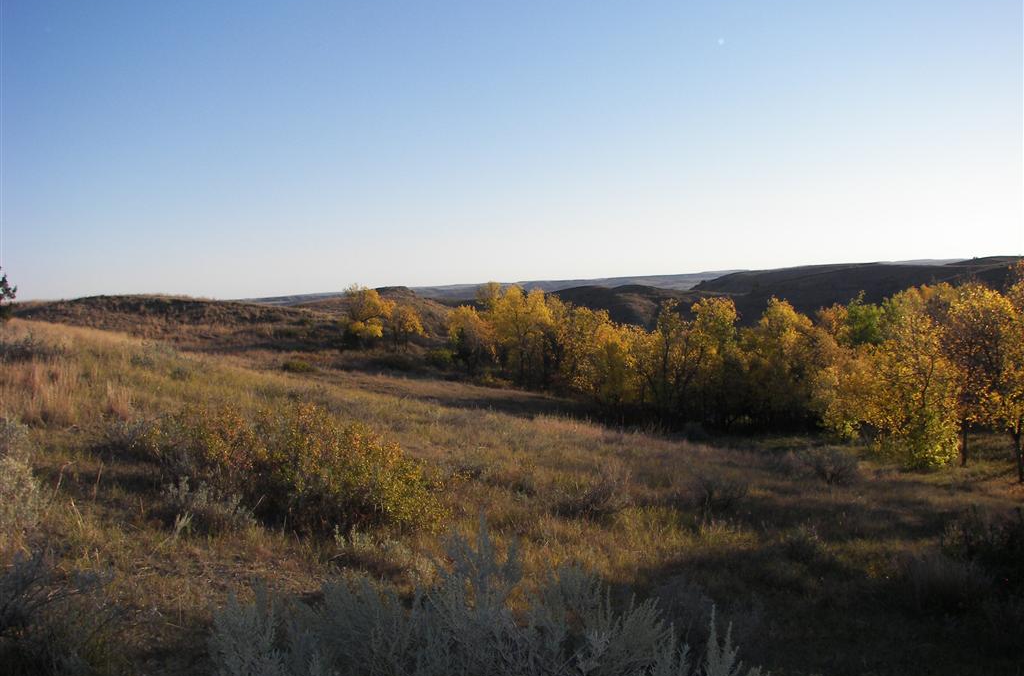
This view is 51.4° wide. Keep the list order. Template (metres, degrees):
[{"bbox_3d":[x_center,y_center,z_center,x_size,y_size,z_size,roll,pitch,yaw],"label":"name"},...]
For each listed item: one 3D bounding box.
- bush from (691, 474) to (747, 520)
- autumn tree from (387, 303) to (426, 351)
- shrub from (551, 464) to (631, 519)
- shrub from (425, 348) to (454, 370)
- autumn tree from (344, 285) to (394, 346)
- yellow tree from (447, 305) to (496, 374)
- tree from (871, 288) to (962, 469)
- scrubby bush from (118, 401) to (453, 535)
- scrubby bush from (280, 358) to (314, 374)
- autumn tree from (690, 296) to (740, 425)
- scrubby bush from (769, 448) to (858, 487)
[{"bbox_3d":[2.923,2.233,15.000,0.790,0.590,0.850,-2,3,0],"label":"bush"},{"bbox_3d":[-10.001,-1.080,100.000,3.570,4.510,3.500,-2,3,0],"label":"autumn tree"},{"bbox_3d":[1.008,1.946,13.500,0.960,0.650,1.000,-2,3,0],"label":"shrub"},{"bbox_3d":[-5.174,1.534,76.000,2.140,1.570,2.000,-2,3,0],"label":"shrub"},{"bbox_3d":[-13.382,-2.113,100.000,4.700,5.820,4.500,-2,3,0],"label":"autumn tree"},{"bbox_3d":[-3.043,0.113,80.000,3.760,5.260,3.700,-2,3,0],"label":"yellow tree"},{"bbox_3d":[12.155,1.217,32.000,2.760,5.410,3.000,-2,3,0],"label":"tree"},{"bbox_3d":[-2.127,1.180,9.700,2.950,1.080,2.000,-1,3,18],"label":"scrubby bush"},{"bbox_3d":[-11.683,1.552,58.000,1.850,0.870,1.500,-2,3,0],"label":"scrubby bush"},{"bbox_3d":[8.557,0.909,45.000,2.030,5.320,2.400,-2,3,0],"label":"autumn tree"},{"bbox_3d":[5.965,2.534,21.000,1.680,0.750,1.500,-2,3,0],"label":"scrubby bush"}]

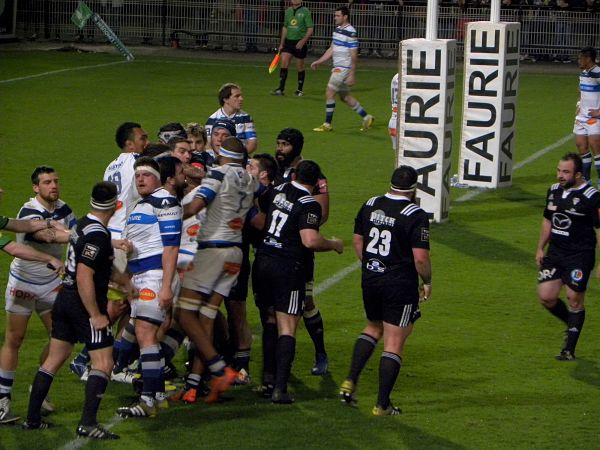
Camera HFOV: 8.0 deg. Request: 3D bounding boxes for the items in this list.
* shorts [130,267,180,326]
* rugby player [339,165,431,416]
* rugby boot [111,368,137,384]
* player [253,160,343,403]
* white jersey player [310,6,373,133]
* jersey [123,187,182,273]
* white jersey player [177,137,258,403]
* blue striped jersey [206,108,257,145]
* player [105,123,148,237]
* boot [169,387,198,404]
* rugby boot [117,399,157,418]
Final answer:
[{"bbox_3d":[-1.068,0.543,31.650,0.360,0.430,0.430,1,5,-18],"label":"shorts"},{"bbox_3d":[0.640,0.468,32.450,0.640,1.860,0.580,5,6,30],"label":"rugby player"},{"bbox_3d":[-1.367,1.179,33.350,0.290,0.130,0.110,5,6,32],"label":"rugby boot"},{"bbox_3d":[-0.027,0.421,32.800,0.580,1.840,0.600,-3,7,-45],"label":"player"},{"bbox_3d":[0.631,-2.347,65.100,0.880,1.840,0.600,0,5,-25],"label":"white jersey player"},{"bbox_3d":[-1.083,0.041,31.650,0.400,0.640,0.560,0,5,-20],"label":"jersey"},{"bbox_3d":[-0.635,0.359,32.550,0.620,1.970,0.680,0,5,-25],"label":"white jersey player"},{"bbox_3d":[-0.682,-0.831,42.600,0.520,0.680,0.320,2,5,-8],"label":"blue striped jersey"},{"bbox_3d":[-1.410,0.213,34.000,0.750,1.940,0.620,-3,7,-45],"label":"player"},{"bbox_3d":[-0.879,1.294,32.450,0.110,0.130,0.290,-3,7,-45],"label":"boot"},{"bbox_3d":[-1.197,1.350,31.450,0.300,0.140,0.110,1,5,-15],"label":"rugby boot"}]

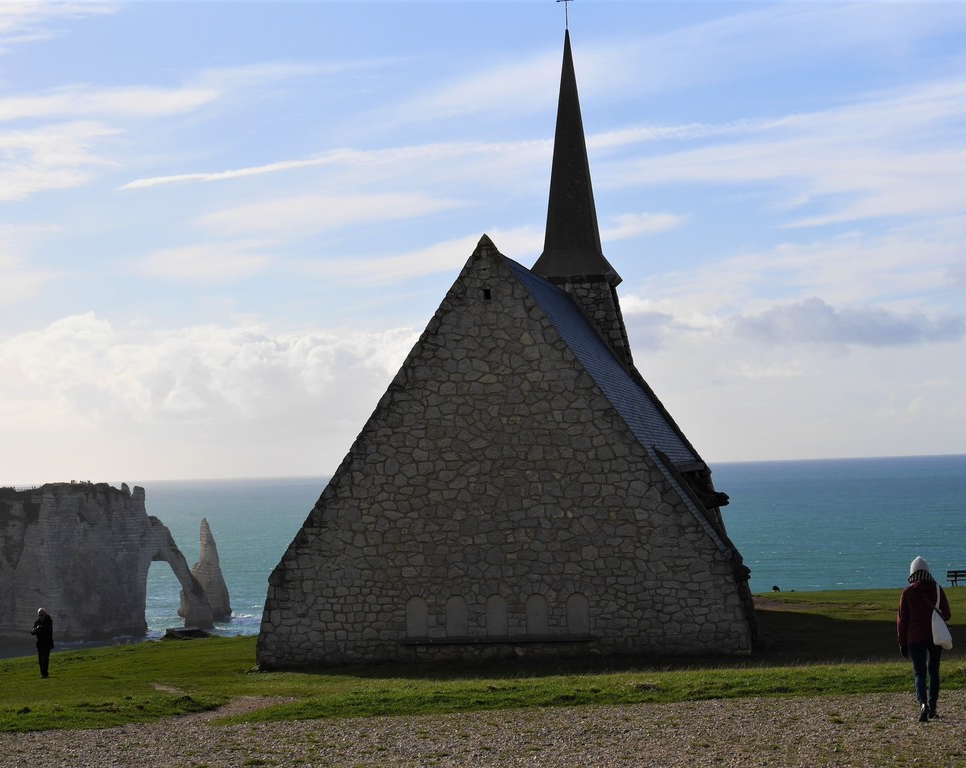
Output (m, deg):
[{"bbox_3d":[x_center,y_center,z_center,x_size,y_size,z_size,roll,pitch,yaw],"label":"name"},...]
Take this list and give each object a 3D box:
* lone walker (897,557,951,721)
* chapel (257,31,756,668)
[{"bbox_3d":[4.550,2.618,22.561,0.540,1.680,0.420,-2,-2,2],"label":"lone walker"},{"bbox_3d":[1.494,-1.895,53.367,10.300,16.200,16.400,-2,-2,9],"label":"chapel"}]

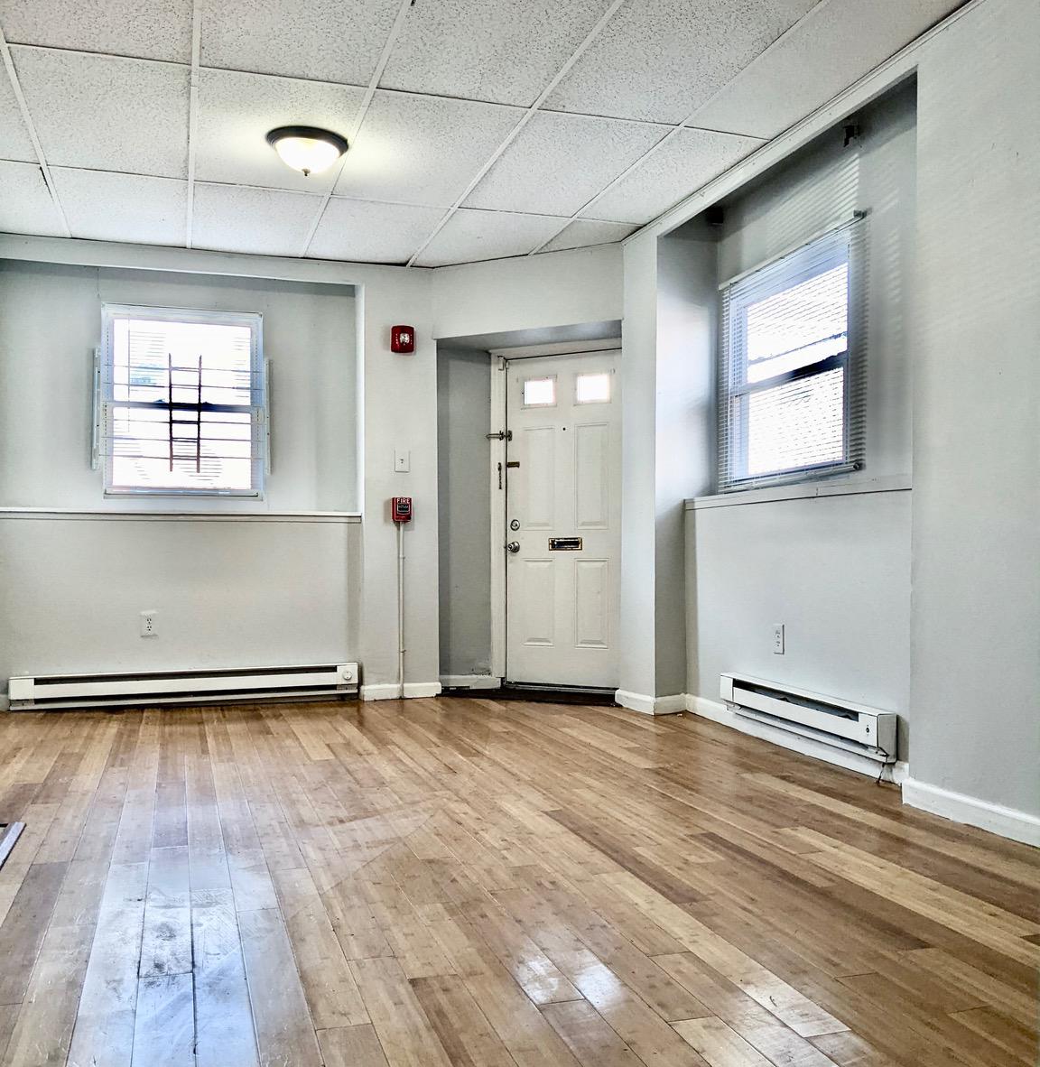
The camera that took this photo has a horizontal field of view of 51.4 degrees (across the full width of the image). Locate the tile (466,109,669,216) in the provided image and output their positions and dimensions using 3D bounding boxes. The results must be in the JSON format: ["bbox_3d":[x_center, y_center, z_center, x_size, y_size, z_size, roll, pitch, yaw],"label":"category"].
[{"bbox_3d":[0.158,-1.605,4.773,0.600,0.020,1.210,0,-1,-17],"label":"tile"}]

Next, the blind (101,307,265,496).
[{"bbox_3d":[-1.920,-0.741,6.195,0.880,1.080,0.045,0,-1,-17],"label":"blind"}]

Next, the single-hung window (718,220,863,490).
[{"bbox_3d":[1.181,-0.741,4.869,0.045,1.020,1.180,0,-1,-17],"label":"single-hung window"}]

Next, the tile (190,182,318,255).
[{"bbox_3d":[-1.359,-1.591,5.528,0.607,0.018,1.151,0,-1,-17],"label":"tile"}]

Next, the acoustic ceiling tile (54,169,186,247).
[{"bbox_3d":[-1.933,-1.590,5.325,0.600,0.020,1.085,0,-1,-17],"label":"acoustic ceiling tile"}]

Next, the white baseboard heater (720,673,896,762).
[{"bbox_3d":[1.145,0.742,4.480,0.073,0.173,1.280,0,-1,-15],"label":"white baseboard heater"}]

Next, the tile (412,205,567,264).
[{"bbox_3d":[-0.194,-1.586,5.893,0.600,0.020,1.130,0,-1,-17],"label":"tile"}]

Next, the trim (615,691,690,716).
[{"bbox_3d":[0.693,0.886,5.750,0.230,0.089,0.500,0,-1,-17],"label":"trim"}]

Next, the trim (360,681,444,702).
[{"bbox_3d":[-0.687,0.917,6.281,0.468,0.088,0.020,0,-1,-19],"label":"trim"}]

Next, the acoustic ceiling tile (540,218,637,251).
[{"bbox_3d":[0.357,-1.592,5.824,0.404,0.018,0.686,0,-1,-17],"label":"acoustic ceiling tile"}]

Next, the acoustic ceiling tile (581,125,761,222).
[{"bbox_3d":[0.643,-1.604,4.915,0.404,0.018,1.210,0,-1,-17],"label":"acoustic ceiling tile"}]

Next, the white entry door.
[{"bbox_3d":[0.294,-0.073,6.454,0.810,1.990,0.045,-1,-1,28],"label":"white entry door"}]

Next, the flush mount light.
[{"bbox_3d":[-0.862,-1.525,4.389,0.330,0.148,0.330,0,-1,-17],"label":"flush mount light"}]

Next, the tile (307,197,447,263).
[{"bbox_3d":[-0.777,-1.590,5.711,0.607,0.018,1.151,0,-1,-17],"label":"tile"}]

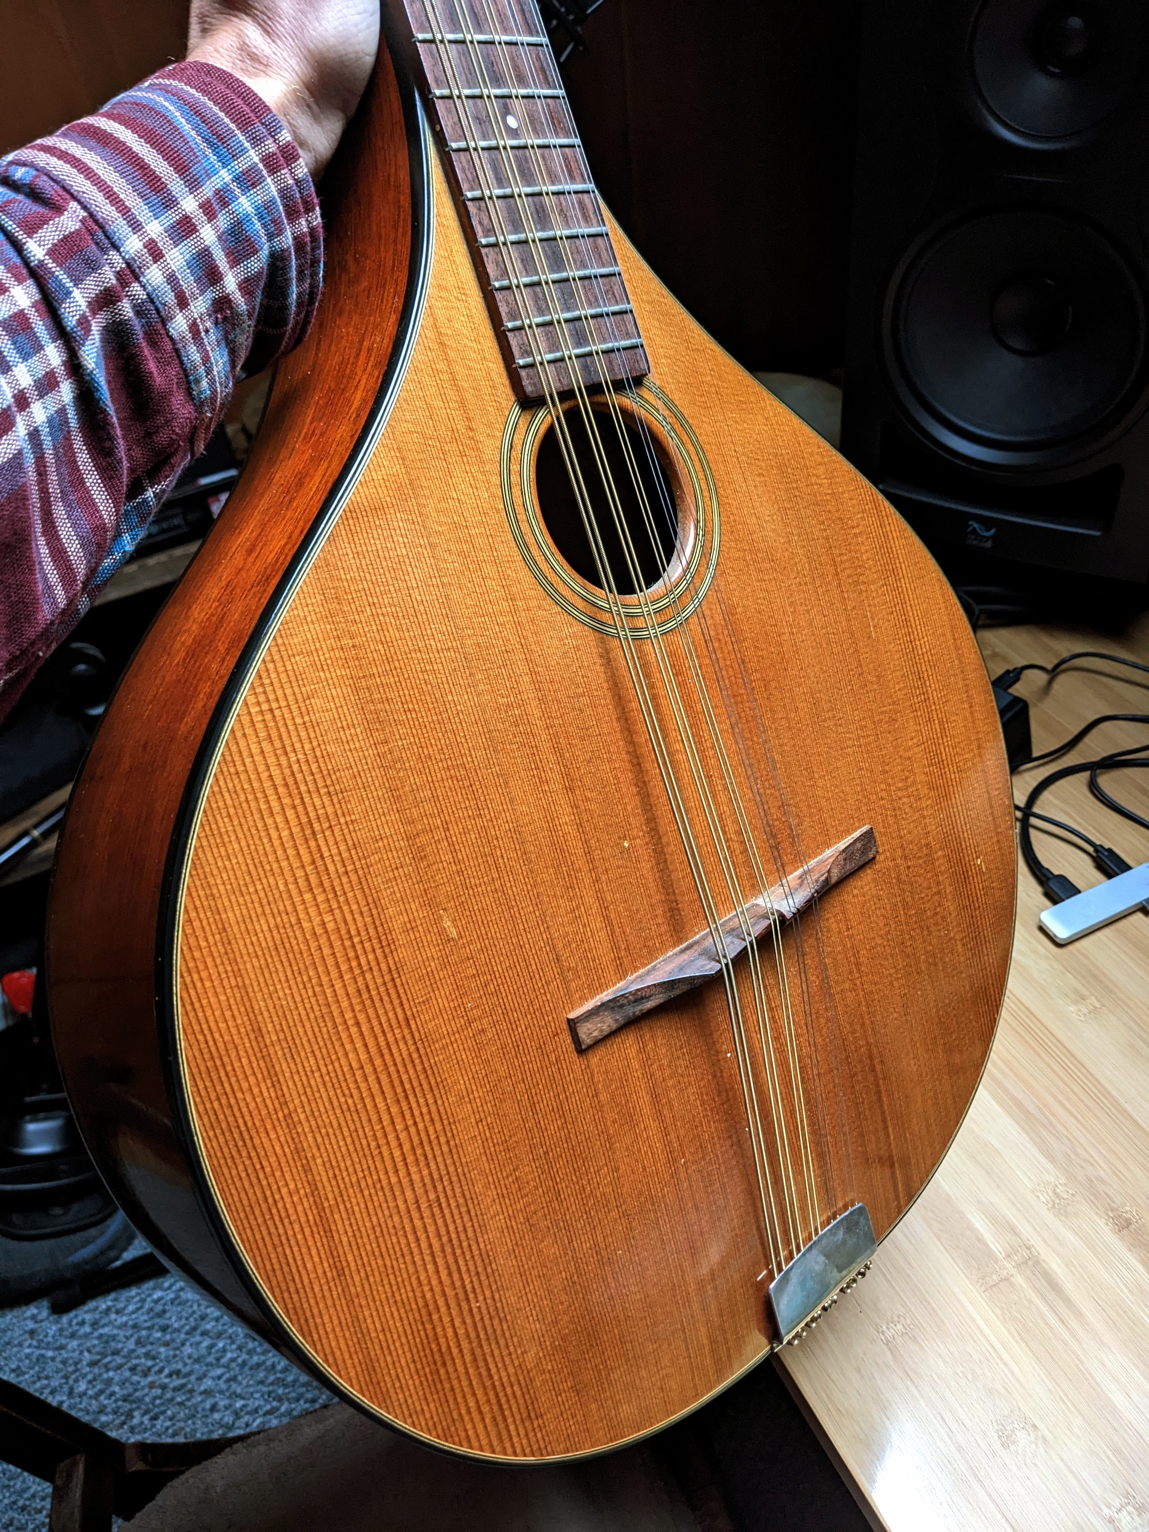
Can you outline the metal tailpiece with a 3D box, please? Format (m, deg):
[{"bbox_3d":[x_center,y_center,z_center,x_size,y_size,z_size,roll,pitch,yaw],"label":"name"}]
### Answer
[{"bbox_3d":[0.079,0.168,0.401,0.054,0.025,0.018,-25,14,-38],"label":"metal tailpiece"}]

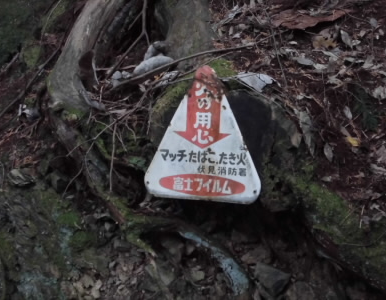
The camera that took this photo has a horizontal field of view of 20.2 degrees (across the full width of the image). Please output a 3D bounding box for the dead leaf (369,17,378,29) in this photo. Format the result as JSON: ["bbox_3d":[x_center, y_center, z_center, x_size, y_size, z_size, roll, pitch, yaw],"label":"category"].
[{"bbox_3d":[0.604,-0.425,3.630,0.022,0.012,0.054,-14,54,-10],"label":"dead leaf"}]

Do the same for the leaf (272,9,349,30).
[{"bbox_3d":[0.398,-0.446,3.680,0.265,0.040,0.100,-7,39,-8],"label":"leaf"}]

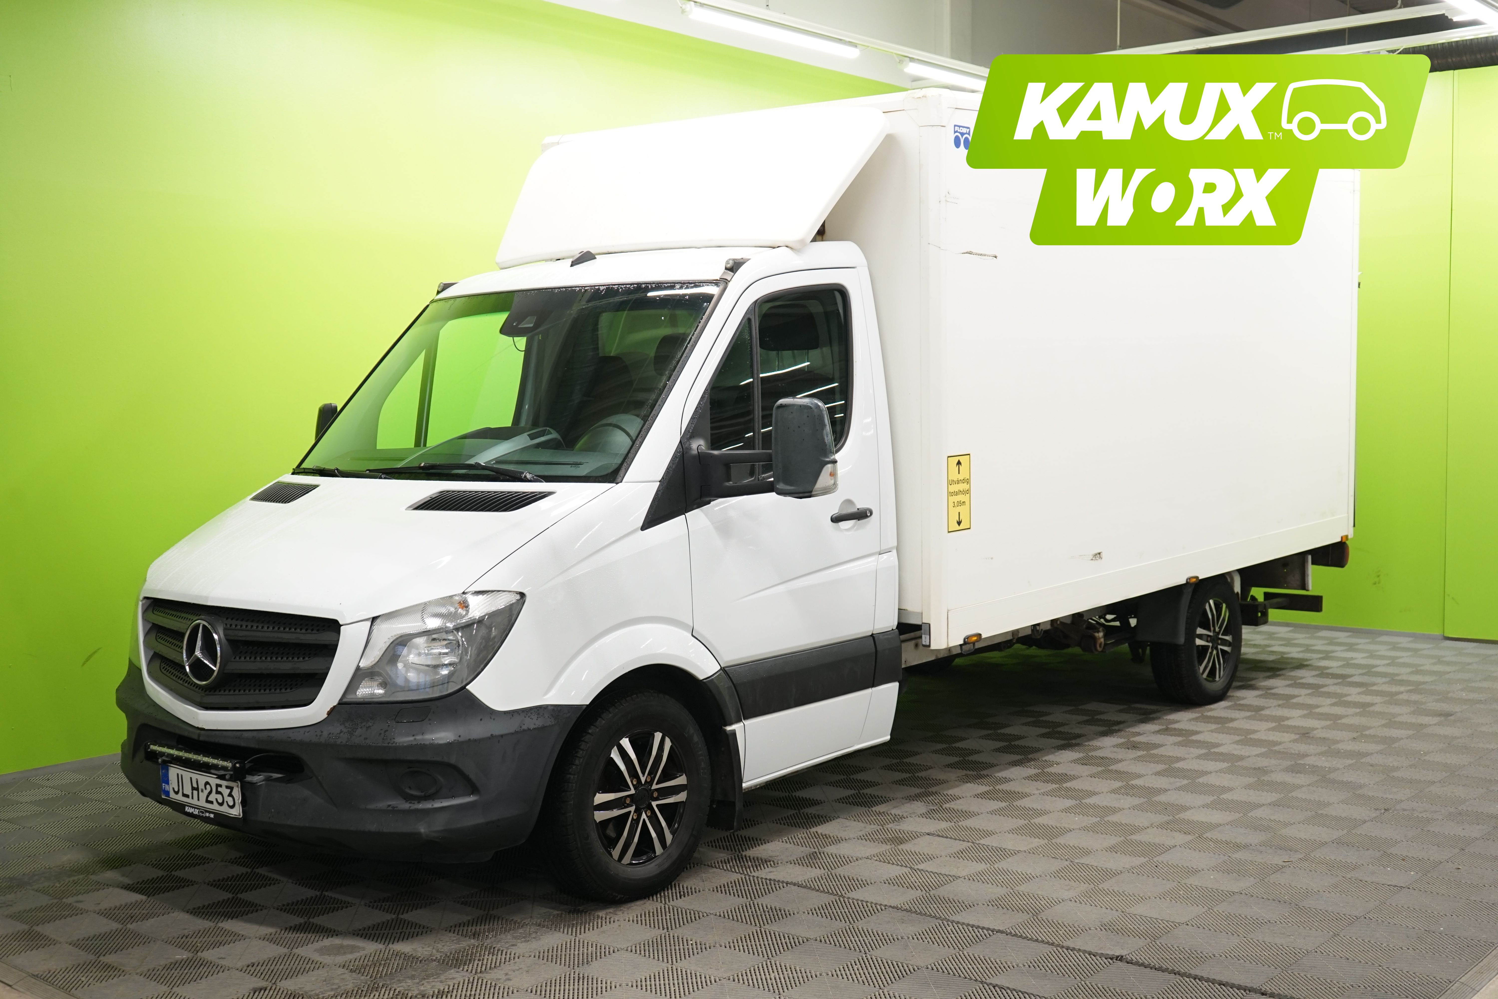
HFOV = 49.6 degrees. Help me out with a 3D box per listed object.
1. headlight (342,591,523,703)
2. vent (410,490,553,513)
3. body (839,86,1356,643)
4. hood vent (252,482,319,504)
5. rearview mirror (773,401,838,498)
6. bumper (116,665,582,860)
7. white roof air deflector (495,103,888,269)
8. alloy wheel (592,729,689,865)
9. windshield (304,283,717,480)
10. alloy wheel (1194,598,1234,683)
[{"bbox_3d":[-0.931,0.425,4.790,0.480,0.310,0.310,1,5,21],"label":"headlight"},{"bbox_3d":[-0.861,0.001,5.165,0.440,0.050,0.165,1,27,25],"label":"vent"},{"bbox_3d":[1.354,-0.722,8.729,2.178,2.185,4.597,4,7,40],"label":"body"},{"bbox_3d":[-1.676,-0.021,5.852,0.165,0.050,0.440,-30,20,-30],"label":"hood vent"},{"bbox_3d":[0.183,-0.164,5.243,0.205,0.340,0.135,3,6,40],"label":"rearview mirror"},{"bbox_3d":[-1.474,0.786,5.315,1.960,0.530,0.760,3,6,40],"label":"bumper"},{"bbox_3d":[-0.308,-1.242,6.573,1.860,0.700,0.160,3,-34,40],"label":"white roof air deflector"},{"bbox_3d":[-0.387,0.955,5.273,0.160,0.440,0.440,3,5,40],"label":"alloy wheel"},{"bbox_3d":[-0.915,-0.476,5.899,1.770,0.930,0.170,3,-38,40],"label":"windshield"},{"bbox_3d":[2.404,0.730,8.573,0.160,0.440,0.440,3,5,40],"label":"alloy wheel"}]

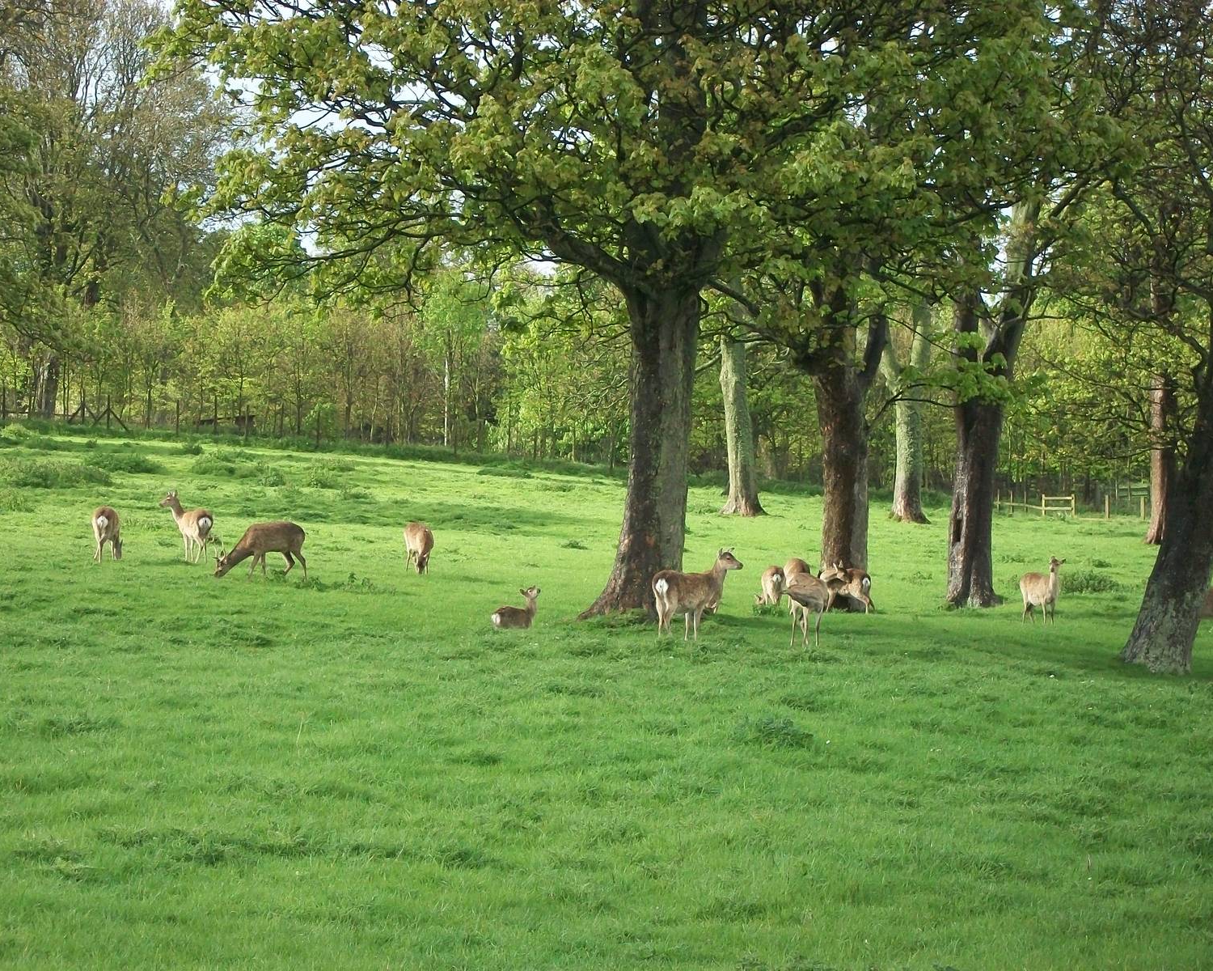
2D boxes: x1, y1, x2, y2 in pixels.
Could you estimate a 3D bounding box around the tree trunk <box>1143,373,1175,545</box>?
[{"bbox_3d":[12.063,-0.582,78.000,0.769,3.735,0.680,0,0,0],"label":"tree trunk"}]

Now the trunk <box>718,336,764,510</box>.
[{"bbox_3d":[3.747,-1.704,100.000,1.268,5.071,1.100,0,0,0],"label":"trunk"}]

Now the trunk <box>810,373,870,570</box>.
[{"bbox_3d":[3.039,0.059,46.500,0.799,3.039,0.700,0,0,0],"label":"trunk"}]

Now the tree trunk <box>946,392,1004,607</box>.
[{"bbox_3d":[4.788,0.216,46.500,0.760,2.725,0.680,0,0,0],"label":"tree trunk"}]

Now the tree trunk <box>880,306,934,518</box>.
[{"bbox_3d":[8.395,-1.916,100.000,1.437,6.000,1.150,0,0,0],"label":"tree trunk"}]

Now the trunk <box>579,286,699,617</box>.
[{"bbox_3d":[0.425,-0.418,45.000,1.547,4.145,1.300,0,0,0],"label":"trunk"}]

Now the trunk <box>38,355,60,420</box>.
[{"bbox_3d":[-26.387,-4.621,170.000,1.101,3.065,1.000,0,0,0],"label":"trunk"}]

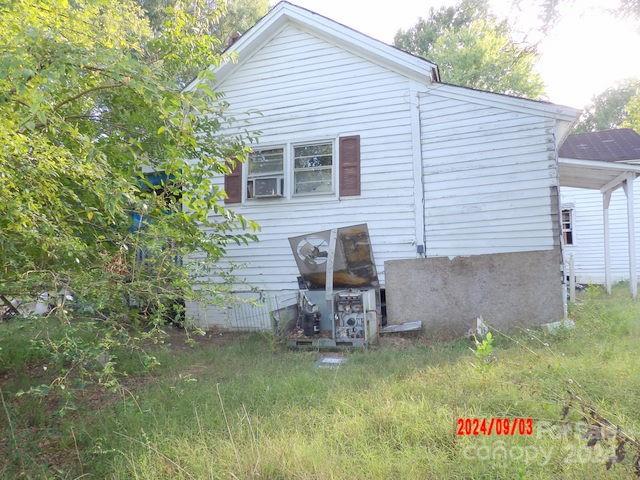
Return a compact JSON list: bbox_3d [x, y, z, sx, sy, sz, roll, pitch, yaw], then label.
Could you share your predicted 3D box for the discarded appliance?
[{"bbox_3d":[0.209,0.643,6.273,1.100,1.600,0.850,-2,-8,19],"label":"discarded appliance"}]

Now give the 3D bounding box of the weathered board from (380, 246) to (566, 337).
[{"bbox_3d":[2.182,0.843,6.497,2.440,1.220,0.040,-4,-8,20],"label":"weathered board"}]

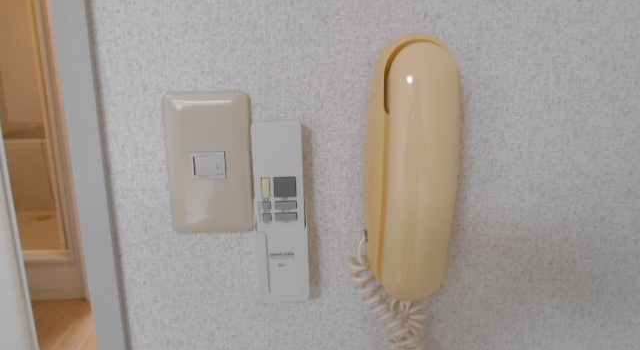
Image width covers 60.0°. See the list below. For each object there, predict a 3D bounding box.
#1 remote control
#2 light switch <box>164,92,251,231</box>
[{"bbox_3d":[-0.032,0.032,0.461,0.043,0.161,0.023,-2,19,-2],"label":"remote control"},{"bbox_3d":[-0.090,-0.007,0.452,0.070,0.120,0.010,-1,19,-2],"label":"light switch"}]

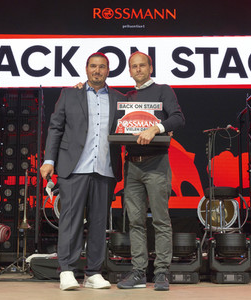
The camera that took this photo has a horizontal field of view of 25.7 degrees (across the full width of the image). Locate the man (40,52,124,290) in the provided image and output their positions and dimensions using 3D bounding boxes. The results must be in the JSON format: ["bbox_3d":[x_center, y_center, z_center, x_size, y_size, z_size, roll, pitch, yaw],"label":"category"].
[{"bbox_3d":[-0.333,0.134,4.271,0.630,1.830,0.380,0,-9,-2],"label":"man"}]

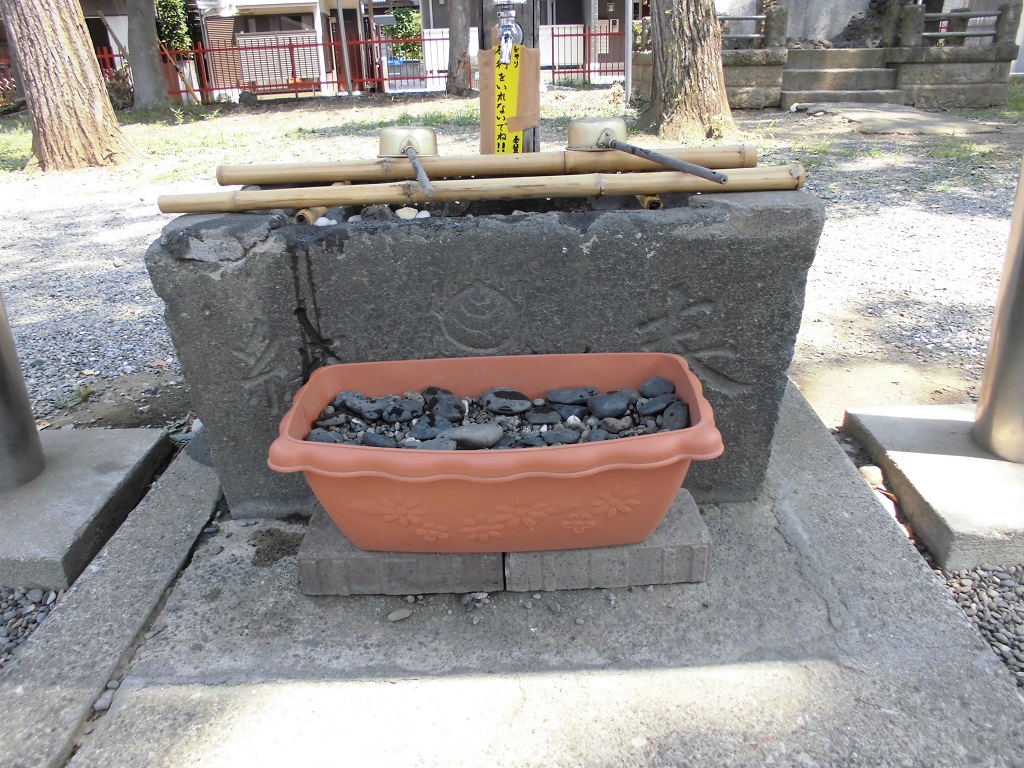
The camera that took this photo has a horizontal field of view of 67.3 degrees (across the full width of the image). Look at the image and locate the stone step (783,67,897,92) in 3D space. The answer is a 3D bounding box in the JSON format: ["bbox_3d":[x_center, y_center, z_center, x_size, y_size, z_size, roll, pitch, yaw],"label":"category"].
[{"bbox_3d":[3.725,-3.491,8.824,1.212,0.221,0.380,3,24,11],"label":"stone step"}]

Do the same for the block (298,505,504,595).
[{"bbox_3d":[-0.176,0.276,1.315,0.326,0.075,0.157,-1,24,0],"label":"block"}]

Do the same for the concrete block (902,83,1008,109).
[{"bbox_3d":[5.091,-3.361,8.938,1.093,0.263,0.350,3,24,11],"label":"concrete block"}]

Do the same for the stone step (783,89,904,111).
[{"bbox_3d":[3.827,-3.357,9.050,1.429,0.205,0.360,-1,24,0],"label":"stone step"}]

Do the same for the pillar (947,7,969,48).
[{"bbox_3d":[5.682,-4.581,9.869,0.228,0.412,0.230,3,24,11],"label":"pillar"}]

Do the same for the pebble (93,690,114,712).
[{"bbox_3d":[-0.567,0.442,1.067,0.019,0.014,0.031,-1,25,1],"label":"pebble"}]

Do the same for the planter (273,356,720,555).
[{"bbox_3d":[-0.017,0.118,1.209,0.593,0.221,0.310,-2,24,0],"label":"planter"}]

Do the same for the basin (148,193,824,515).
[{"bbox_3d":[-0.032,-0.090,1.510,1.091,0.573,0.357,-2,25,-1],"label":"basin"}]

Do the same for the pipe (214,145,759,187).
[{"bbox_3d":[-0.046,-0.442,1.558,1.090,0.042,0.042,-2,24,-1],"label":"pipe"}]

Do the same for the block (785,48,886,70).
[{"bbox_3d":[3.761,-3.800,9.002,1.096,0.217,0.400,3,24,11],"label":"block"}]

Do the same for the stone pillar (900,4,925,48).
[{"bbox_3d":[4.511,-4.050,8.719,0.224,0.429,0.230,3,24,11],"label":"stone pillar"}]

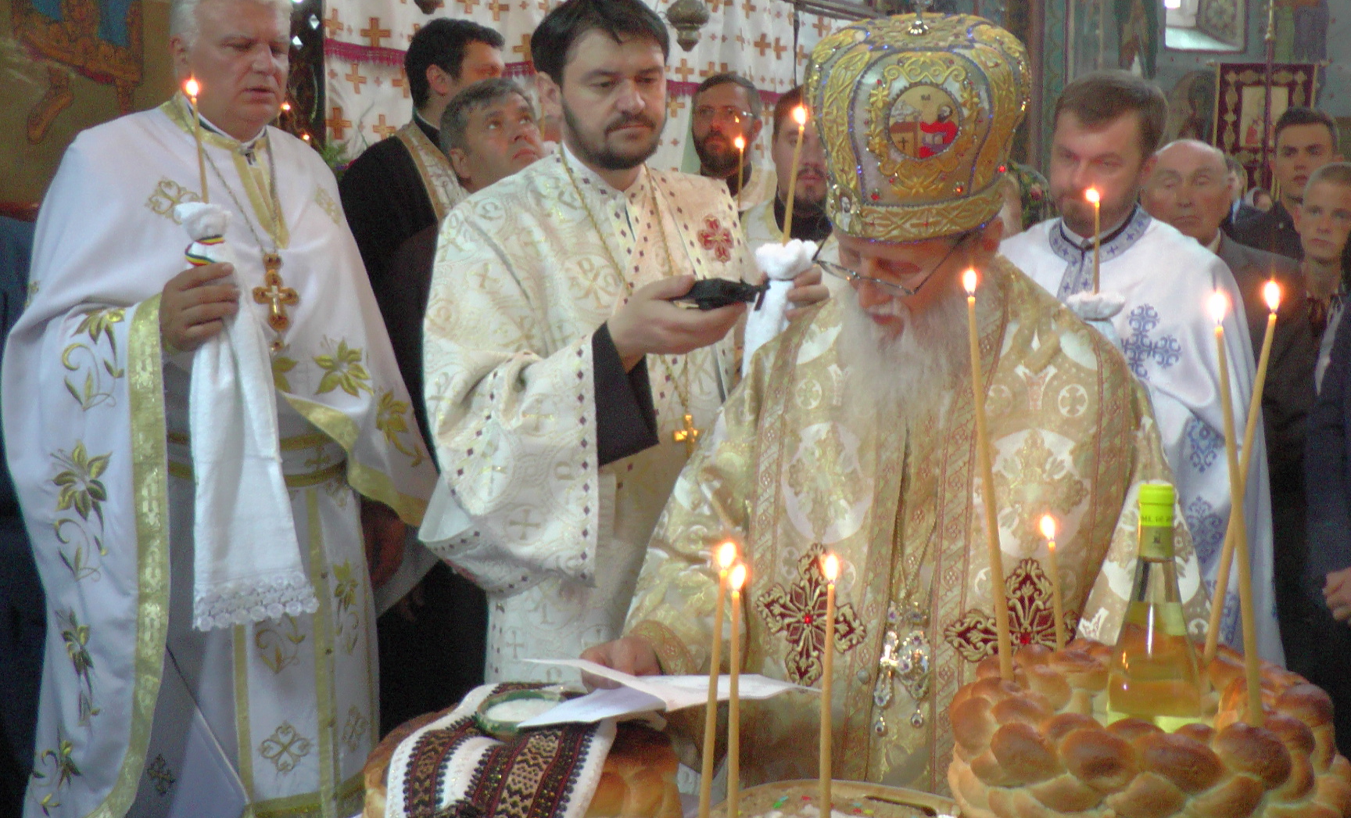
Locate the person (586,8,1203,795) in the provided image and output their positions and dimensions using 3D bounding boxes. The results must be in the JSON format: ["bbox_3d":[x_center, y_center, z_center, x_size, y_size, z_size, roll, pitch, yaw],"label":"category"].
[{"bbox_3d":[0.276,0.347,1.866,0.720,1.689,0.550,2,6,12],"label":"person"}]

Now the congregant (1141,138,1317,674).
[{"bbox_3d":[1.245,0.219,3.339,0.520,1.667,0.320,5,7,32],"label":"congregant"}]

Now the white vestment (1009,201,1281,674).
[{"bbox_3d":[0.747,0.343,2.448,0.600,1.351,0.440,5,7,35],"label":"white vestment"}]

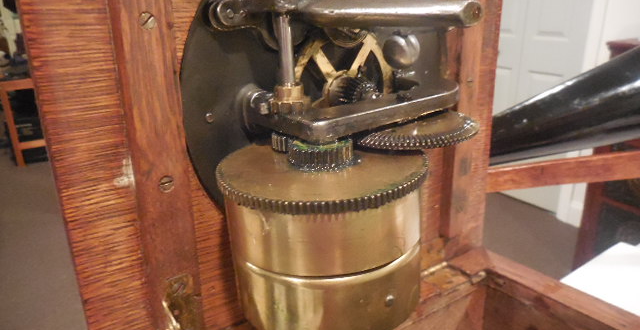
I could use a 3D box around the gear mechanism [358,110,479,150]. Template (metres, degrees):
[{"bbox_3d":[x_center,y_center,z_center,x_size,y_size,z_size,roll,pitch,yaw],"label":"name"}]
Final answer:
[{"bbox_3d":[0.041,-0.020,0.228,0.070,0.004,0.070,-3,19,0],"label":"gear mechanism"}]

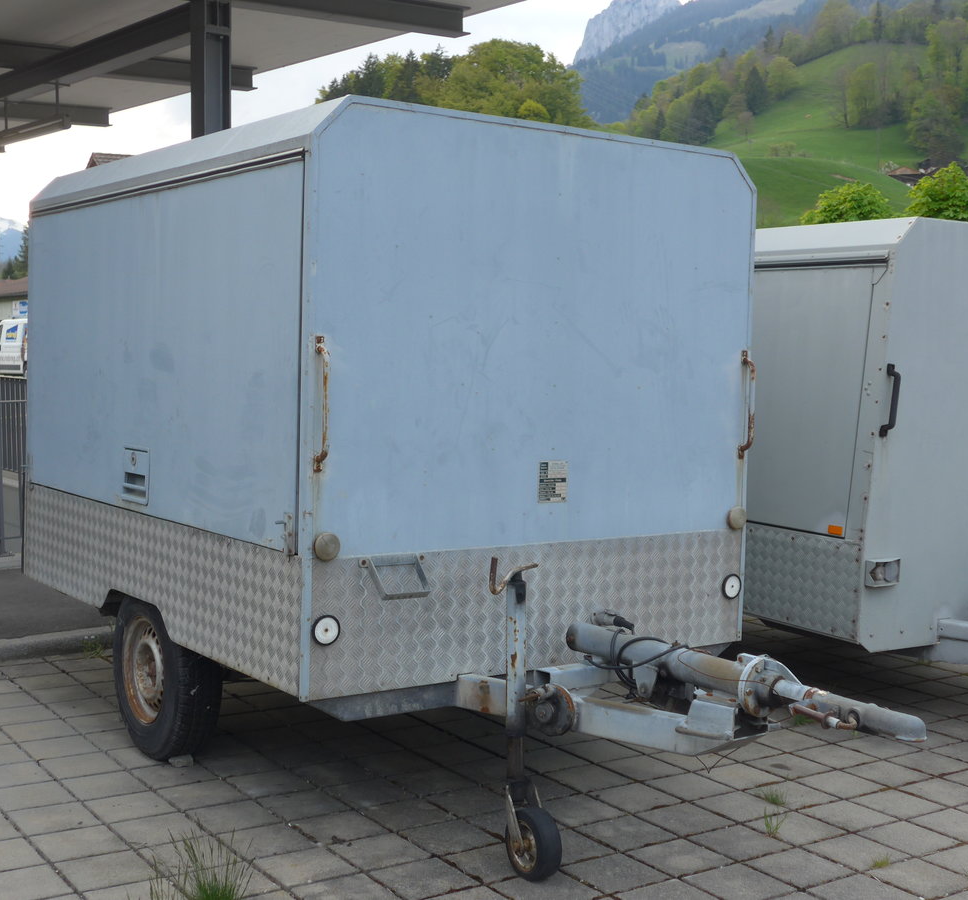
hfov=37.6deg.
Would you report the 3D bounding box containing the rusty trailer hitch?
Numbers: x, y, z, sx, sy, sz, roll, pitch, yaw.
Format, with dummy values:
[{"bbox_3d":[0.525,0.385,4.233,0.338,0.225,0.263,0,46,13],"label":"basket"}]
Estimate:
[{"bbox_3d":[0.599,0.815,4.026,0.770,0.900,1.510,-1,5,-35],"label":"rusty trailer hitch"}]

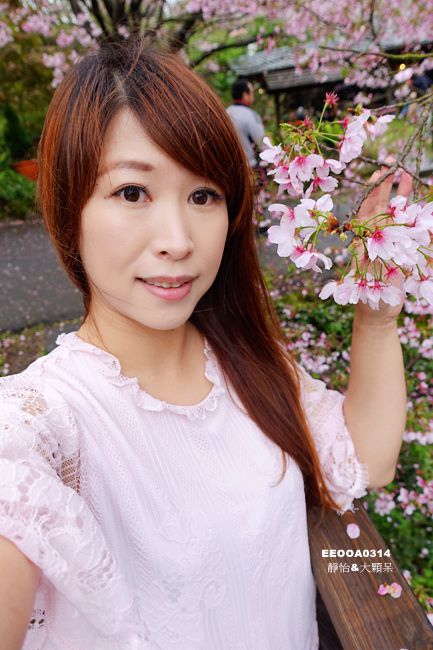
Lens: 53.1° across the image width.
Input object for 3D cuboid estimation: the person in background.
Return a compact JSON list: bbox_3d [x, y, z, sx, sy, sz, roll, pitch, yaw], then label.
[{"bbox_3d":[0.322,-1.589,4.479,0.500,1.700,0.350,17,34,37],"label":"person in background"}]

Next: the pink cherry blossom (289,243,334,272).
[{"bbox_3d":[0.094,-0.067,0.435,0.043,0.030,0.036,-5,27,0],"label":"pink cherry blossom"}]

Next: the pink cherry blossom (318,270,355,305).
[{"bbox_3d":[0.121,-0.038,0.435,0.037,0.033,0.034,-5,27,0],"label":"pink cherry blossom"}]

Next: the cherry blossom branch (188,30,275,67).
[{"bbox_3d":[0.098,-1.601,2.500,0.500,0.200,0.220,-5,27,0],"label":"cherry blossom branch"}]

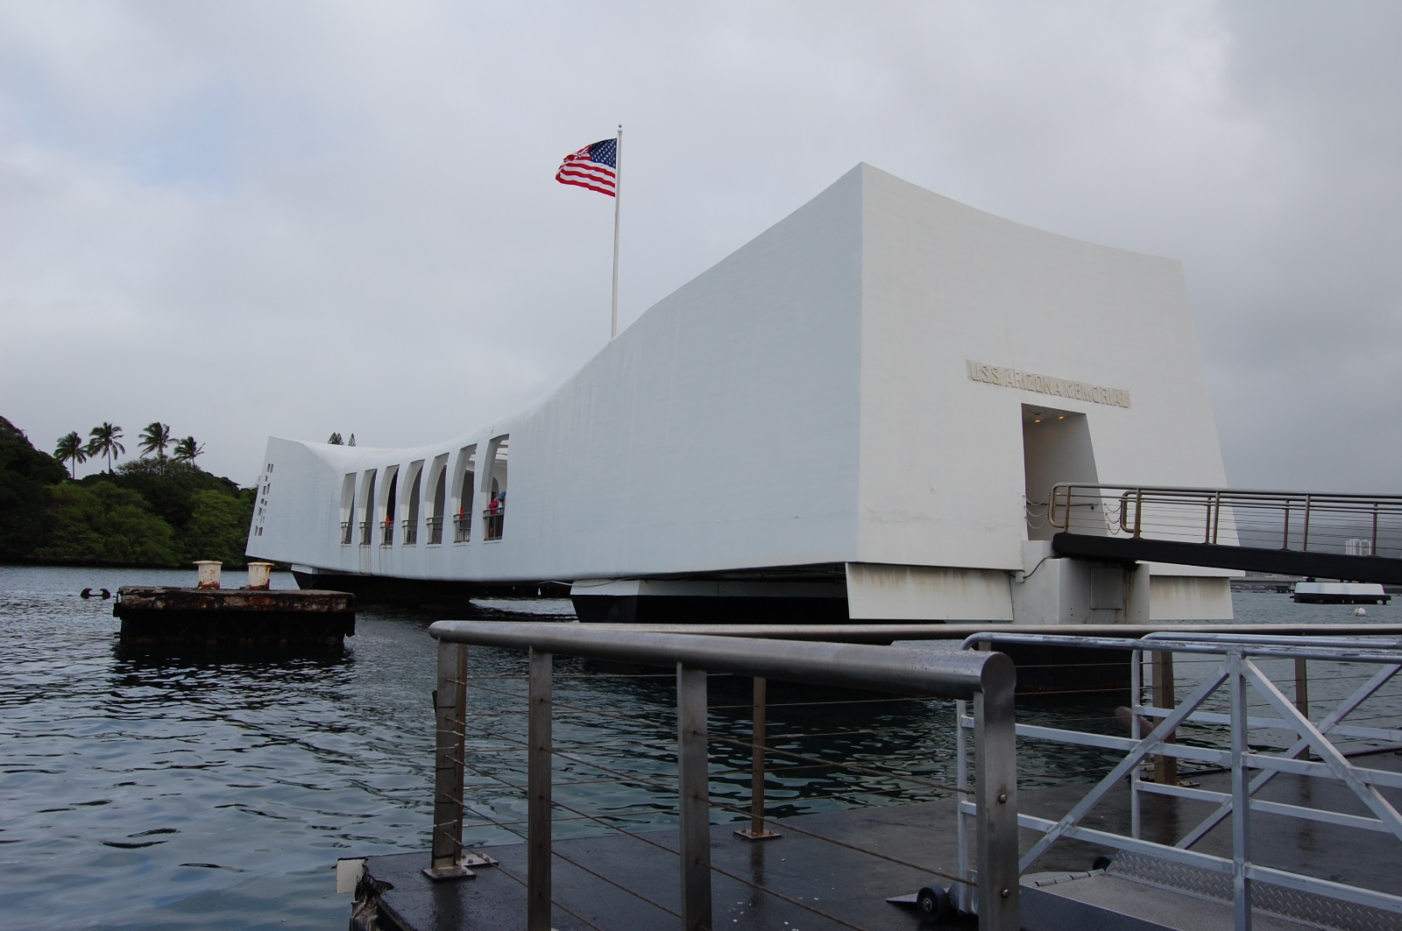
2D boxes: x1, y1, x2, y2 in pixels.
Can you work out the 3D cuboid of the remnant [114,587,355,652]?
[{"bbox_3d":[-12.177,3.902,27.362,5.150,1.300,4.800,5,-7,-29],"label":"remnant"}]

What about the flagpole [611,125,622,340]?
[{"bbox_3d":[-3.959,-5.651,47.609,0.250,20.500,0.250,1,-6,0],"label":"flagpole"}]

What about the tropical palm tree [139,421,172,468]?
[{"bbox_3d":[-96.078,2.152,183.483,5.600,20.000,5.600,1,-6,0],"label":"tropical palm tree"}]

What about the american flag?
[{"bbox_3d":[-5.227,-13.529,47.483,3.100,2.800,0.700,5,-7,-32],"label":"american flag"}]

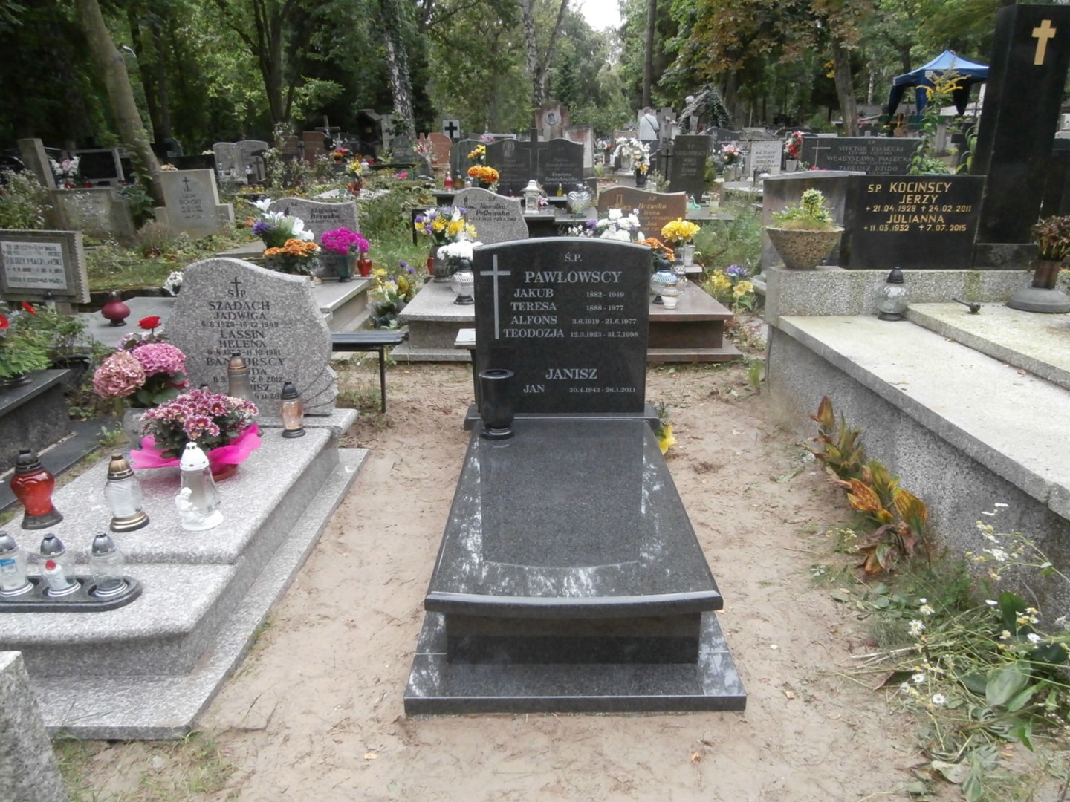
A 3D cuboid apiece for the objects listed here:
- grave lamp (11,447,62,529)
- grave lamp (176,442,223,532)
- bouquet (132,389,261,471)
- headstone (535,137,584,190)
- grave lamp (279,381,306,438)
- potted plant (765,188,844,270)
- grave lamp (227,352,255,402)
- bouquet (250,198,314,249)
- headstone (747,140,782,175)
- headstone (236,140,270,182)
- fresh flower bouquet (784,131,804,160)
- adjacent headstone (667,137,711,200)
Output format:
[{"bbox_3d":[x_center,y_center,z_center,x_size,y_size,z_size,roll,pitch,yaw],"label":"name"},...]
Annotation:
[{"bbox_3d":[-1.719,0.303,2.563,0.140,0.275,0.135,0,18,0],"label":"grave lamp"},{"bbox_3d":[-1.232,0.296,2.699,0.162,0.304,0.157,4,18,14],"label":"grave lamp"},{"bbox_3d":[-1.318,0.136,2.854,0.450,0.320,0.420,0,17,1],"label":"bouquet"},{"bbox_3d":[0.316,-2.992,9.439,0.600,0.660,0.110,0,18,0],"label":"headstone"},{"bbox_3d":[-1.178,0.034,3.597,0.122,0.252,0.122,0,18,1],"label":"grave lamp"},{"bbox_3d":[1.585,-1.030,4.403,0.470,0.480,0.450,0,18,0],"label":"potted plant"},{"bbox_3d":[-1.339,-0.042,3.339,0.120,0.290,0.120,0,17,1],"label":"grave lamp"},{"bbox_3d":[-2.318,-1.621,6.800,0.540,0.460,0.420,0,17,1],"label":"bouquet"},{"bbox_3d":[4.100,-4.331,13.277,0.617,0.624,0.108,0,18,1],"label":"headstone"},{"bbox_3d":[-5.307,-4.507,13.963,0.588,0.775,0.127,0,18,1],"label":"headstone"},{"bbox_3d":[3.930,-3.886,11.270,0.304,0.421,0.274,0,18,1],"label":"fresh flower bouquet"},{"bbox_3d":[2.109,-3.201,10.200,0.540,0.950,0.120,0,17,1],"label":"adjacent headstone"}]

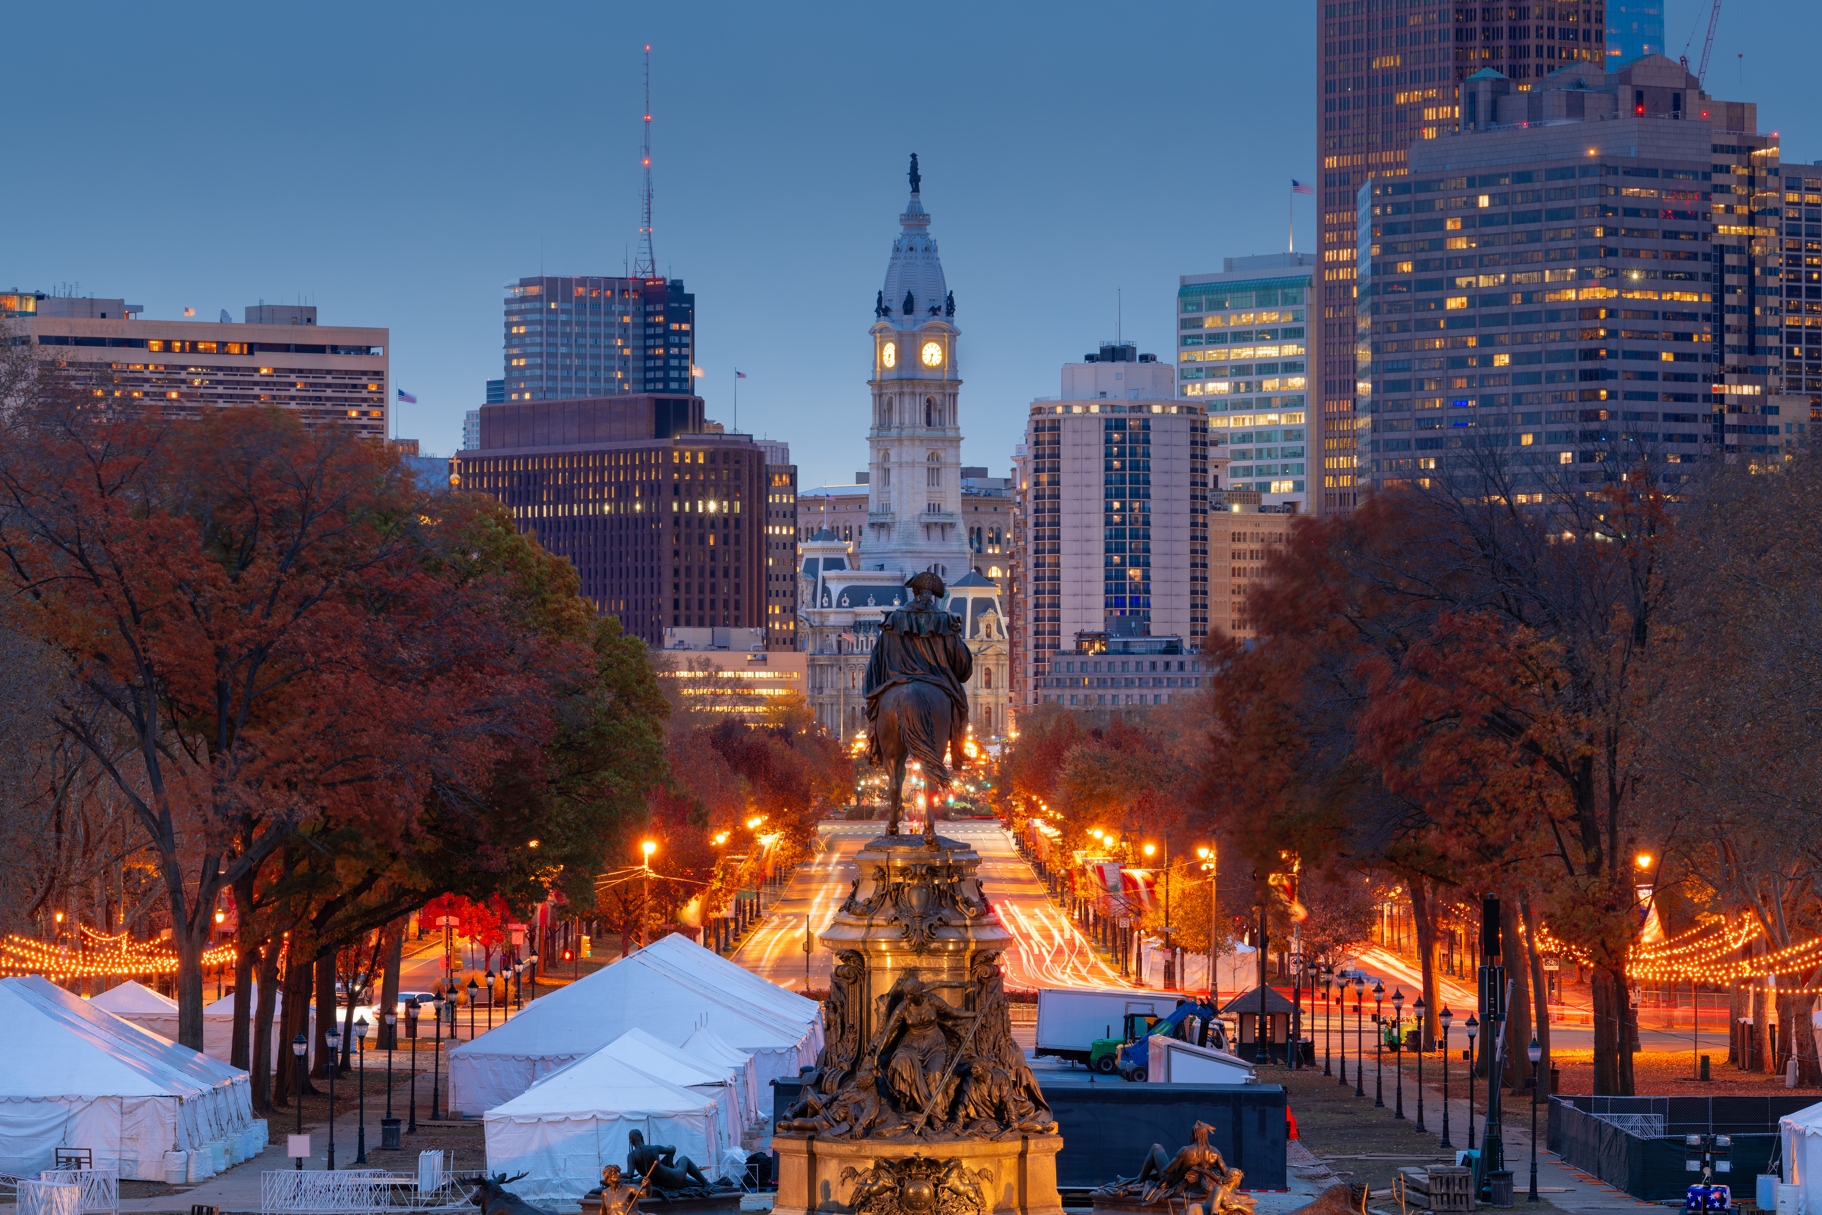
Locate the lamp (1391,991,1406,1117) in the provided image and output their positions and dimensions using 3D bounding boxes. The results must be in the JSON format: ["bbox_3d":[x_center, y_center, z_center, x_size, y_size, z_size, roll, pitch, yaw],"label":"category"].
[{"bbox_3d":[17.004,15.527,238.000,0.400,4.570,0.400,0,-1,0],"label":"lamp"}]

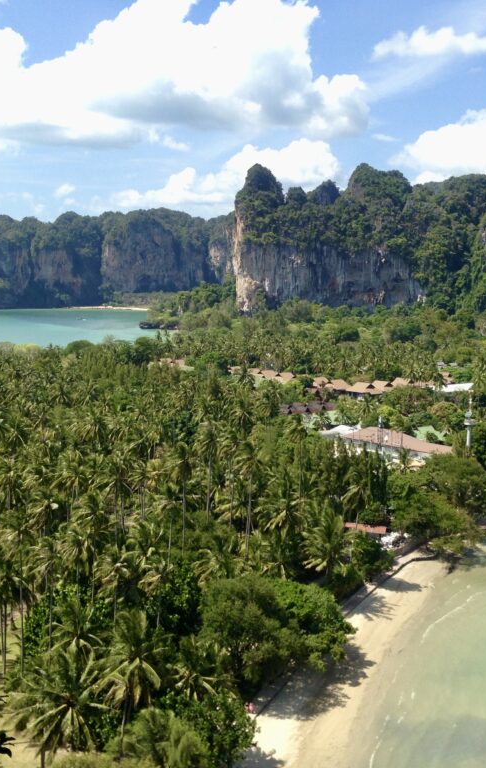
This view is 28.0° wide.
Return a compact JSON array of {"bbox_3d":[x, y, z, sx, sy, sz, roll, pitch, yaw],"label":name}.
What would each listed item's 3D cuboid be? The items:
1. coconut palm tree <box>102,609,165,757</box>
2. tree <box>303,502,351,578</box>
[{"bbox_3d":[-12.332,32.843,106.980,7.400,17.040,7.400,0,7,0],"label":"coconut palm tree"},{"bbox_3d":[14.587,27.261,167.706,8.500,14.110,8.500,0,7,0],"label":"tree"}]

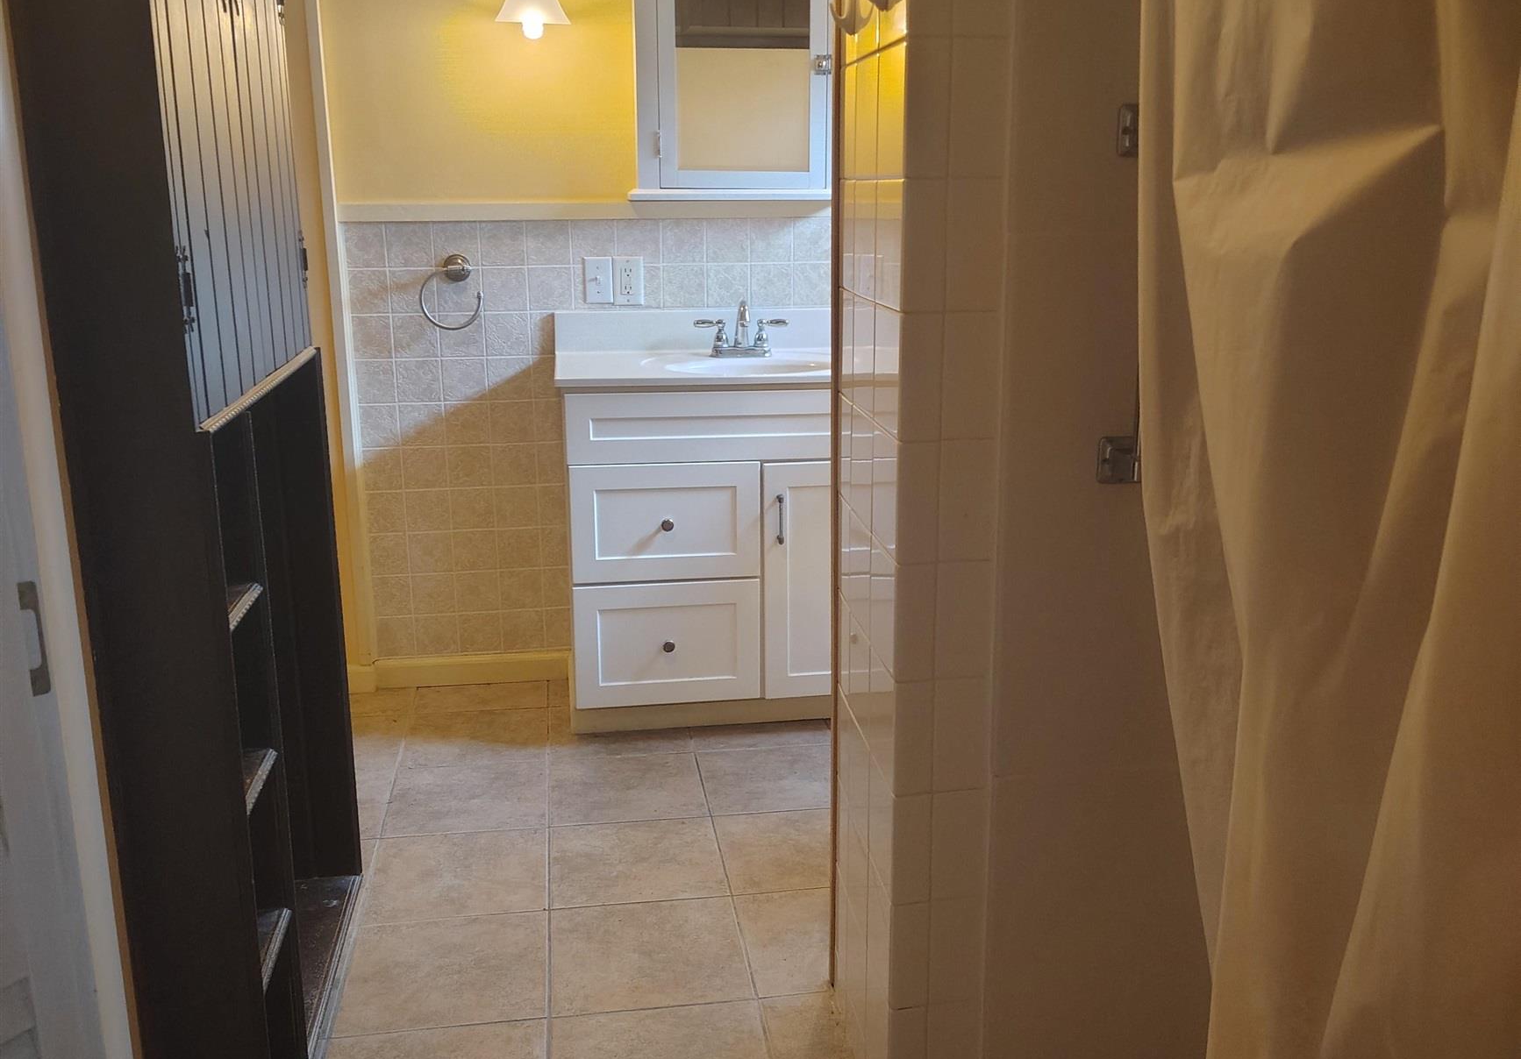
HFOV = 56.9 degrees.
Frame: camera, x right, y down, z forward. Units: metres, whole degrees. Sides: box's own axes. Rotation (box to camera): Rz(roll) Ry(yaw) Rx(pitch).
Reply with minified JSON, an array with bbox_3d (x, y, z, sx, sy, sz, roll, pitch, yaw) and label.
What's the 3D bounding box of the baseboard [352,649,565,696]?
[{"bbox_3d":[-0.785,0.370,3.668,0.555,0.073,0.025,-2,15,-6],"label":"baseboard"}]

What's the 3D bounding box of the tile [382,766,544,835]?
[{"bbox_3d":[-0.627,0.587,3.033,0.331,0.010,0.331,-3,15,-8],"label":"tile"}]

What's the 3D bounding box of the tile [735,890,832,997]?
[{"bbox_3d":[0.138,0.716,2.453,0.330,0.010,0.330,-3,15,-8],"label":"tile"}]

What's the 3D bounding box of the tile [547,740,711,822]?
[{"bbox_3d":[-0.292,0.571,3.078,0.331,0.010,0.331,-3,15,-8],"label":"tile"}]

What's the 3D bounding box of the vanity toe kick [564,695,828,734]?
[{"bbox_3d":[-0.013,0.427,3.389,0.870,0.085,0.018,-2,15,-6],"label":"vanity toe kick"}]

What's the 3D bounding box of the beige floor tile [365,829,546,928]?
[{"bbox_3d":[-0.573,0.664,2.683,0.330,0.010,0.330,-3,15,-8],"label":"beige floor tile"}]

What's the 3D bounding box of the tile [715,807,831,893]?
[{"bbox_3d":[0.090,0.639,2.800,0.331,0.010,0.331,-3,15,-8],"label":"tile"}]

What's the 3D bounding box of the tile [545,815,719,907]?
[{"bbox_3d":[-0.242,0.649,2.728,0.330,0.010,0.330,-3,15,-8],"label":"tile"}]

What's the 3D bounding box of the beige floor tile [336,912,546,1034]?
[{"bbox_3d":[-0.526,0.746,2.362,0.330,0.010,0.330,-3,15,-8],"label":"beige floor tile"}]

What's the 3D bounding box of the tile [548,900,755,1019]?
[{"bbox_3d":[-0.197,0.738,2.430,0.331,0.010,0.331,-3,15,-8],"label":"tile"}]

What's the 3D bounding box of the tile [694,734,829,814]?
[{"bbox_3d":[0.042,0.555,3.124,0.331,0.010,0.331,-3,15,-8],"label":"tile"}]

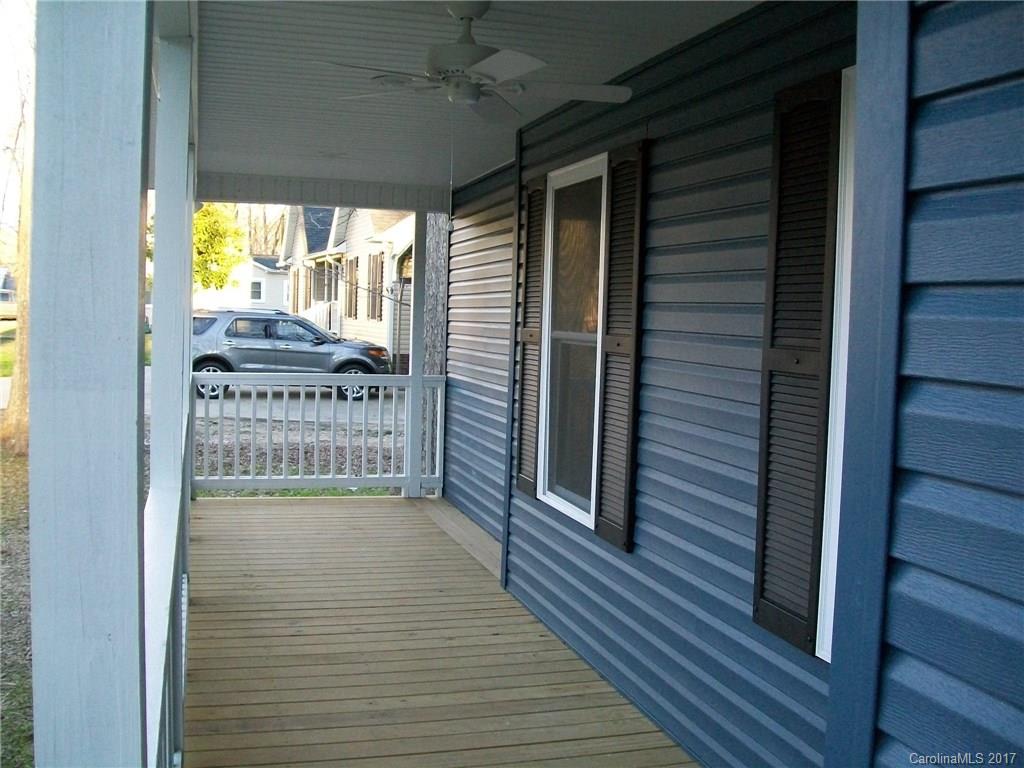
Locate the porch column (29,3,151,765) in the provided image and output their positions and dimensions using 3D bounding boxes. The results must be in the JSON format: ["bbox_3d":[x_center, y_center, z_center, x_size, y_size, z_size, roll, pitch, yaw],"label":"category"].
[{"bbox_3d":[-0.384,0.287,0.964,0.092,2.250,0.092,1,4,-17],"label":"porch column"}]

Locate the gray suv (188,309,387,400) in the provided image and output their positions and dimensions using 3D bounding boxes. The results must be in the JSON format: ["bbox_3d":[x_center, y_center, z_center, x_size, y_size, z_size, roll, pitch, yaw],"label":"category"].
[{"bbox_3d":[-4.940,-0.640,22.120,5.000,1.790,2.020,1,4,-16],"label":"gray suv"}]

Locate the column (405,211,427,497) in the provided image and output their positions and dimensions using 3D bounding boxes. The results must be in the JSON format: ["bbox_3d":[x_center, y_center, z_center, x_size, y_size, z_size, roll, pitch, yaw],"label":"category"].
[{"bbox_3d":[-0.749,-0.222,8.406,0.094,2.250,0.094,1,4,-17],"label":"column"}]

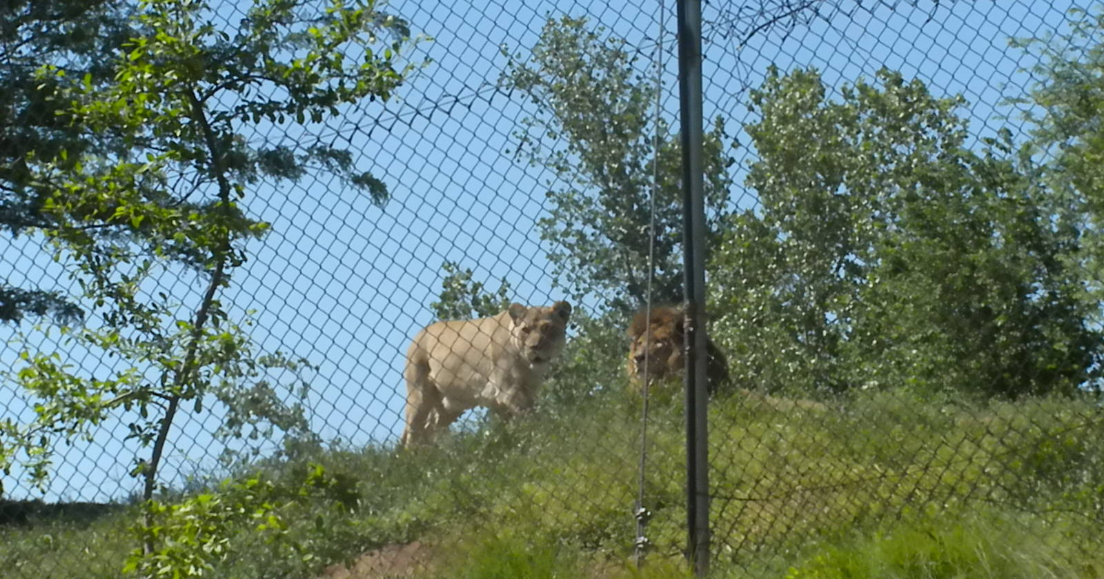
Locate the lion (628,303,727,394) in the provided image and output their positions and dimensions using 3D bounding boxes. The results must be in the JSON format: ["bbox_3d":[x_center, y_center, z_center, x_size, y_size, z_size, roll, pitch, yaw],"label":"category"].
[{"bbox_3d":[0.880,0.550,25.200,0.720,0.920,1.750,-5,-9,35],"label":"lion"}]

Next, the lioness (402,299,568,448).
[{"bbox_3d":[-0.410,0.600,24.200,0.500,1.060,1.500,6,-9,-42],"label":"lioness"}]

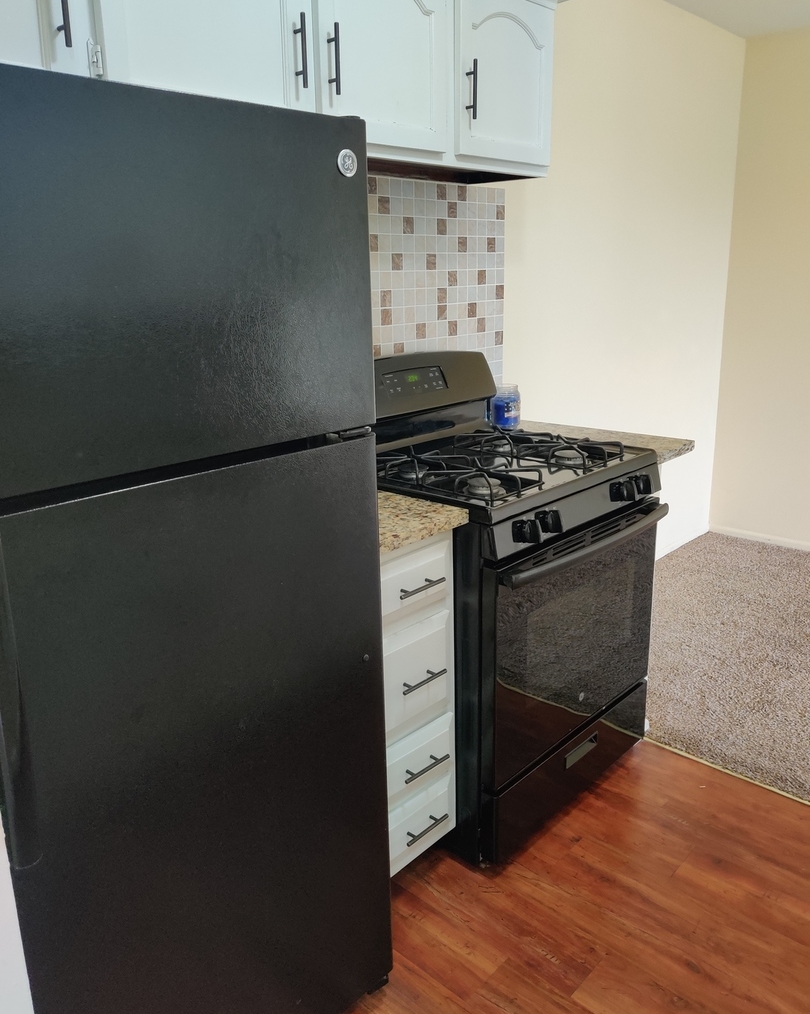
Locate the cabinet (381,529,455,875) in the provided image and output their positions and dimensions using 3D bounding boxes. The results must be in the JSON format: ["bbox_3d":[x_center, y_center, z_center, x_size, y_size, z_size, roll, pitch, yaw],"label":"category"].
[{"bbox_3d":[-0.204,0.435,2.090,0.633,0.852,0.295,13,21,41],"label":"cabinet"}]

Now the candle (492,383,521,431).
[{"bbox_3d":[0.341,-0.332,2.800,0.096,0.143,0.096,-1,16,0],"label":"candle"}]

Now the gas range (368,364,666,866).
[{"bbox_3d":[0.228,0.200,2.362,0.734,1.165,0.751,13,21,41],"label":"gas range"}]

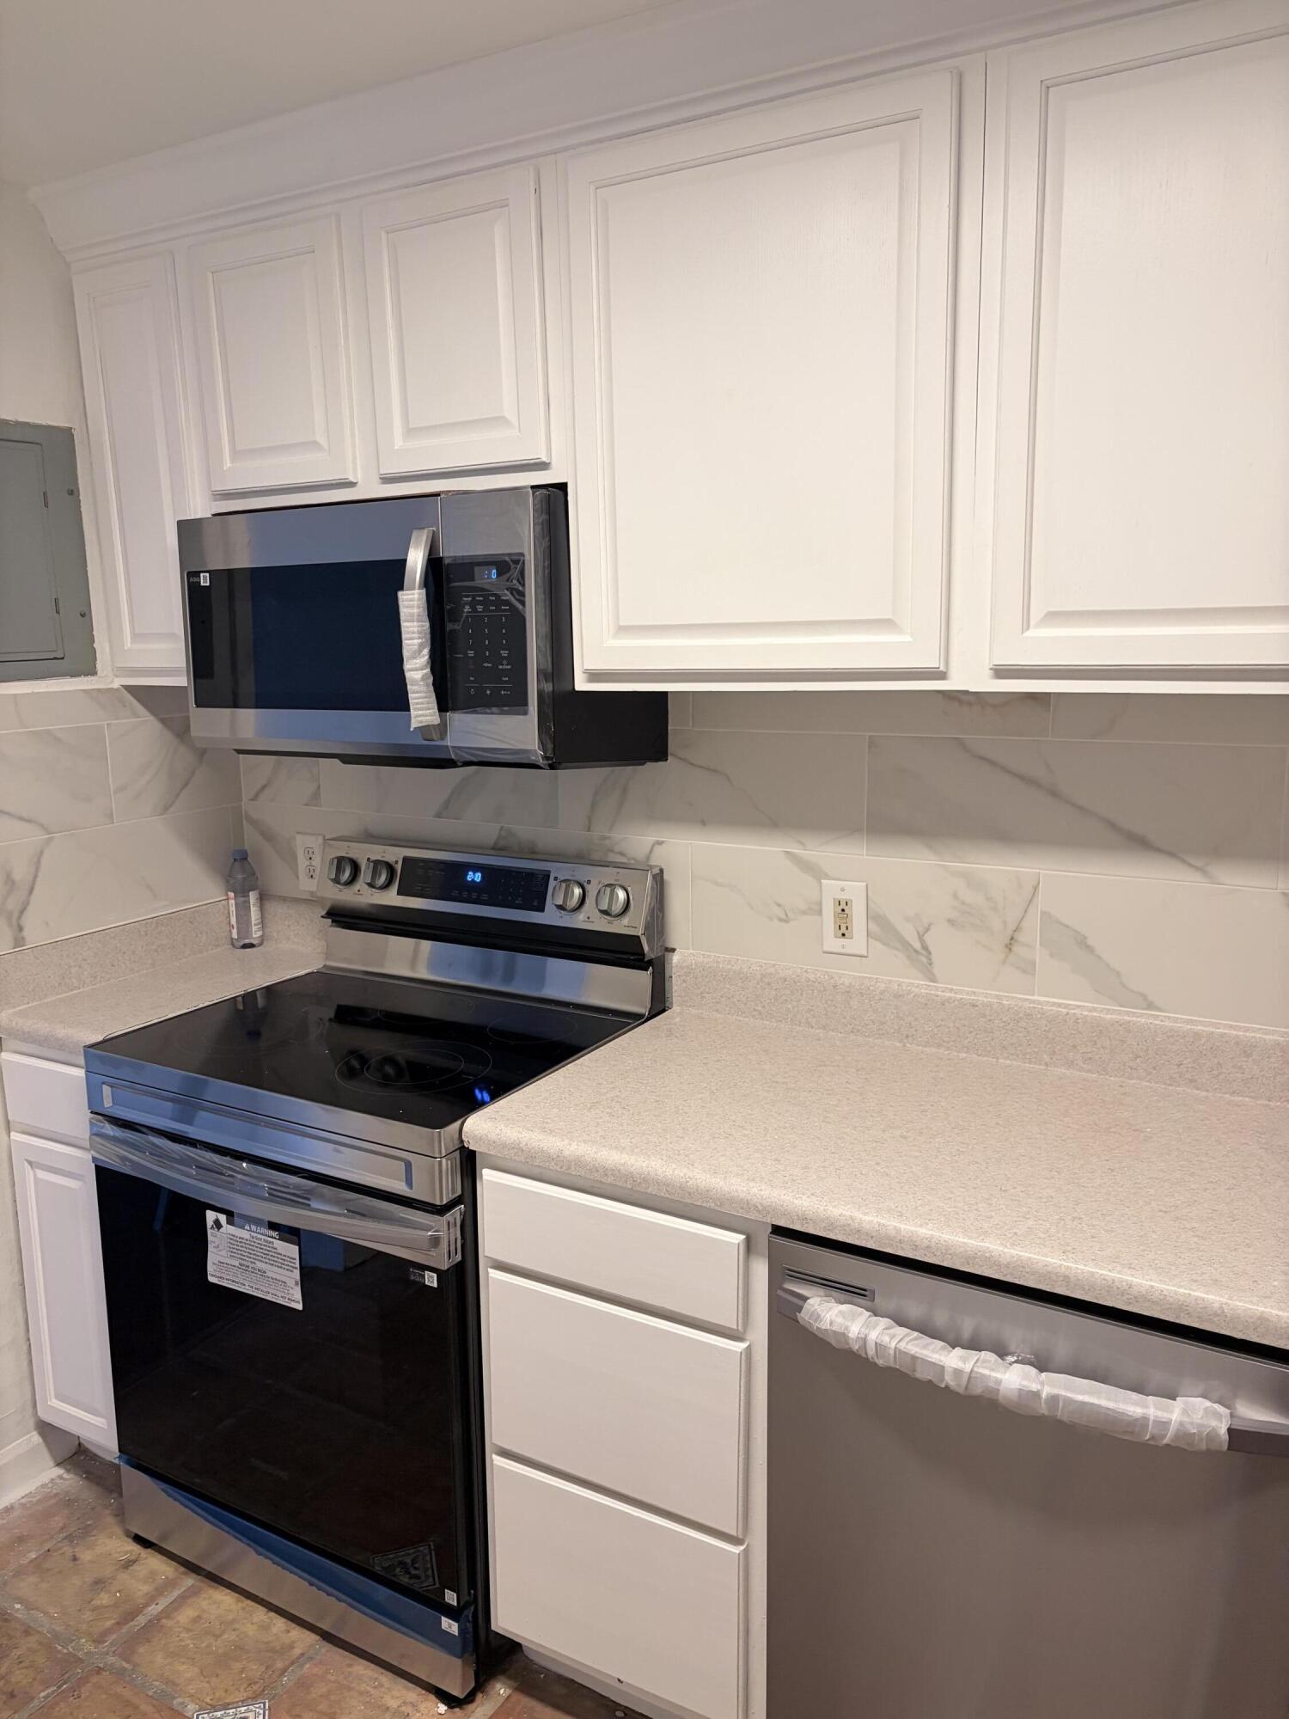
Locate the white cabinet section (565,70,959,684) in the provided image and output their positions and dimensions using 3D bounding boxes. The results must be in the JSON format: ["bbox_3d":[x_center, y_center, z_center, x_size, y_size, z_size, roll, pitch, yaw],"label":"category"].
[{"bbox_3d":[0.220,-0.636,1.870,0.559,0.721,0.323,5,12,30],"label":"white cabinet section"}]

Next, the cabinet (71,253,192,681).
[{"bbox_3d":[-0.830,-0.728,2.473,0.304,0.761,0.338,5,12,30],"label":"cabinet"}]

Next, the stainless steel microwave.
[{"bbox_3d":[-0.390,-0.377,2.224,0.756,0.430,0.421,5,12,30],"label":"stainless steel microwave"}]

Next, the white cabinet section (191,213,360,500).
[{"bbox_3d":[-0.542,-0.853,2.281,0.346,0.412,0.323,5,12,30],"label":"white cabinet section"}]

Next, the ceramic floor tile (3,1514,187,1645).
[{"bbox_3d":[-0.935,1.259,2.297,0.290,0.014,0.290,5,12,30],"label":"ceramic floor tile"}]

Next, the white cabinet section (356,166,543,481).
[{"bbox_3d":[-0.210,-0.825,2.089,0.339,0.412,0.323,5,12,30],"label":"white cabinet section"}]

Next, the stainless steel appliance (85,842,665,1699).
[{"bbox_3d":[-0.449,0.627,2.278,0.759,1.220,0.686,5,12,30],"label":"stainless steel appliance"}]

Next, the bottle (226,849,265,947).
[{"bbox_3d":[-0.854,0.085,2.760,0.071,0.211,0.071,5,12,30],"label":"bottle"}]

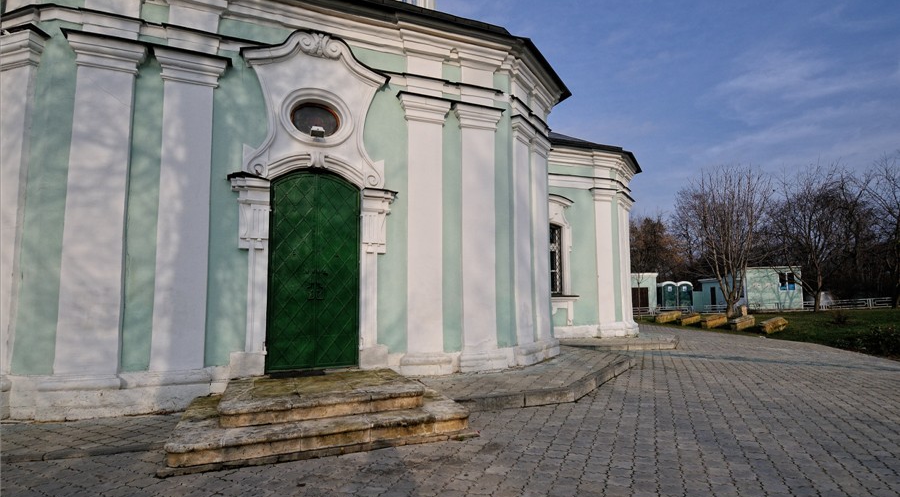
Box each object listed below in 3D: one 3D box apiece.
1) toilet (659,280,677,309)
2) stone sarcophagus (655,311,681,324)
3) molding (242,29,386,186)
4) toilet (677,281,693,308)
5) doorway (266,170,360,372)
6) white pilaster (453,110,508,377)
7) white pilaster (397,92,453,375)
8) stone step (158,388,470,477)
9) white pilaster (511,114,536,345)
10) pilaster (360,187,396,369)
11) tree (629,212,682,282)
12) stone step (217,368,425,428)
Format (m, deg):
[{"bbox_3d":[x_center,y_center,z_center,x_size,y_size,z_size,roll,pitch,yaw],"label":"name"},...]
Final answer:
[{"bbox_3d":[16.844,3.653,34.856,1.120,2.220,1.120,-1,-5,5],"label":"toilet"},{"bbox_3d":[10.383,3.296,21.400,1.700,0.400,0.500,4,-6,-37],"label":"stone sarcophagus"},{"bbox_3d":[-1.878,-1.987,6.386,1.930,2.300,0.280,2,-6,-23],"label":"molding"},{"bbox_3d":[17.284,3.546,33.400,1.120,2.250,1.150,-1,-5,9],"label":"toilet"},{"bbox_3d":[-1.924,0.287,6.446,1.270,2.850,0.120,2,-6,-23],"label":"doorway"},{"bbox_3d":[0.512,-0.233,7.620,0.972,4.463,0.259,2,-6,-23],"label":"white pilaster"},{"bbox_3d":[-0.413,-0.281,7.222,0.948,4.463,0.259,2,-6,-23],"label":"white pilaster"},{"bbox_3d":[-1.503,1.981,5.325,3.013,0.259,1.960,2,-6,-23],"label":"stone step"},{"bbox_3d":[1.296,-0.308,7.822,0.240,3.880,0.720,-3,-6,32],"label":"white pilaster"},{"bbox_3d":[-1.102,0.435,6.829,0.535,2.713,0.275,2,-6,-23],"label":"pilaster"},{"bbox_3d":[20.939,1.283,45.904,6.800,8.800,6.500,-2,-6,24],"label":"tree"},{"bbox_3d":[-1.563,1.756,5.475,2.120,0.250,1.550,2,-6,-23],"label":"stone step"}]

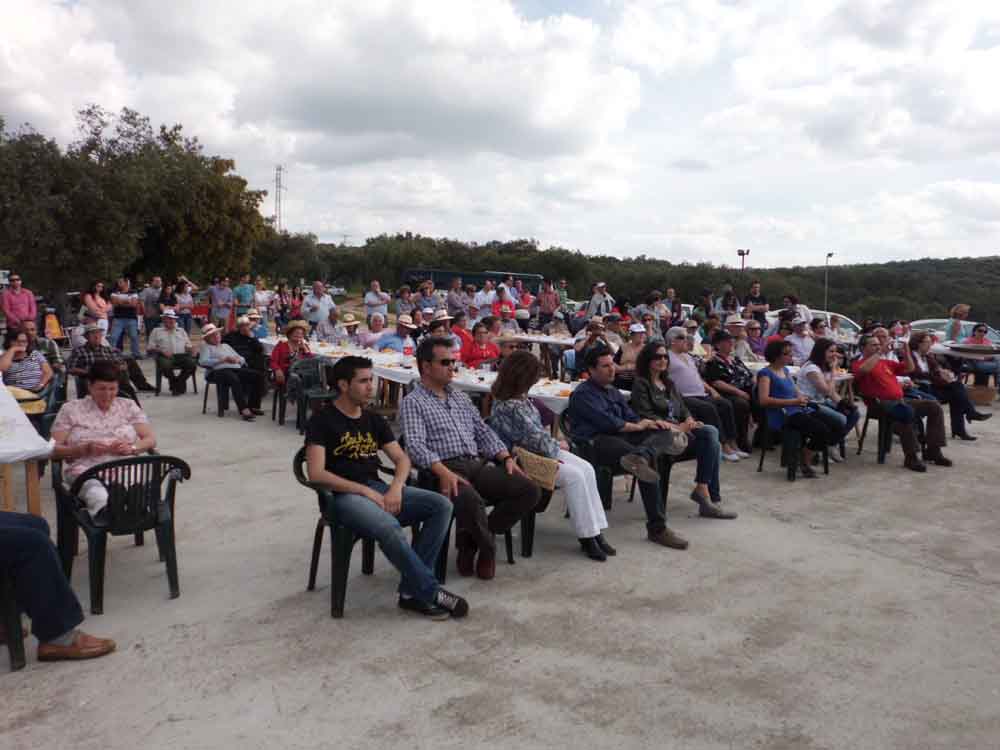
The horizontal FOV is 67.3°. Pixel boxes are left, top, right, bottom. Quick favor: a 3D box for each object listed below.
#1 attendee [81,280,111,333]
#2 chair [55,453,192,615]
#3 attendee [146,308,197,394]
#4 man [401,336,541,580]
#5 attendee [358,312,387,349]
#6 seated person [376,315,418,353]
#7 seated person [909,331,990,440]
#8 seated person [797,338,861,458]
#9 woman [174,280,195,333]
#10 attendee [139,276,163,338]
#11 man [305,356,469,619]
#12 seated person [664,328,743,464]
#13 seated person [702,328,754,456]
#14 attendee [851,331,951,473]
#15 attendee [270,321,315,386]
[{"bbox_3d":[-6.793,-0.741,12.661,0.460,1.650,0.340,-5,9,-40],"label":"attendee"},{"bbox_3d":[-2.048,0.785,4.076,0.570,0.780,0.580,-4,8,-35],"label":"chair"},{"bbox_3d":[-4.796,-0.311,11.000,0.600,1.250,0.780,-2,7,-25],"label":"attendee"},{"bbox_3d":[-0.155,0.475,4.419,0.680,1.350,0.740,-5,9,-38],"label":"man"},{"bbox_3d":[-1.774,-0.224,10.700,0.550,1.270,0.720,0,7,-9],"label":"attendee"},{"bbox_3d":[-1.338,-0.156,10.100,0.550,1.290,0.750,-3,8,-30],"label":"seated person"},{"bbox_3d":[5.119,0.097,8.598,0.870,1.200,0.520,6,9,39],"label":"seated person"},{"bbox_3d":[3.346,0.256,7.650,0.460,1.220,0.700,-4,8,-37],"label":"seated person"},{"bbox_3d":[-6.847,-1.164,16.300,0.480,1.660,0.380,-2,7,-27],"label":"woman"},{"bbox_3d":[-7.910,-1.321,17.000,0.500,1.770,0.360,-3,8,-30],"label":"attendee"},{"bbox_3d":[-0.586,0.561,3.927,0.600,1.290,0.800,-6,10,-44],"label":"man"},{"bbox_3d":[2.028,0.170,7.452,0.850,1.270,0.580,7,9,43],"label":"seated person"},{"bbox_3d":[2.357,0.212,7.616,0.550,1.250,0.800,-3,7,-33],"label":"seated person"},{"bbox_3d":[4.046,0.245,7.569,0.600,1.260,0.880,-2,7,-29],"label":"attendee"},{"bbox_3d":[-2.425,-0.023,8.950,0.540,1.240,0.760,-3,8,-30],"label":"attendee"}]

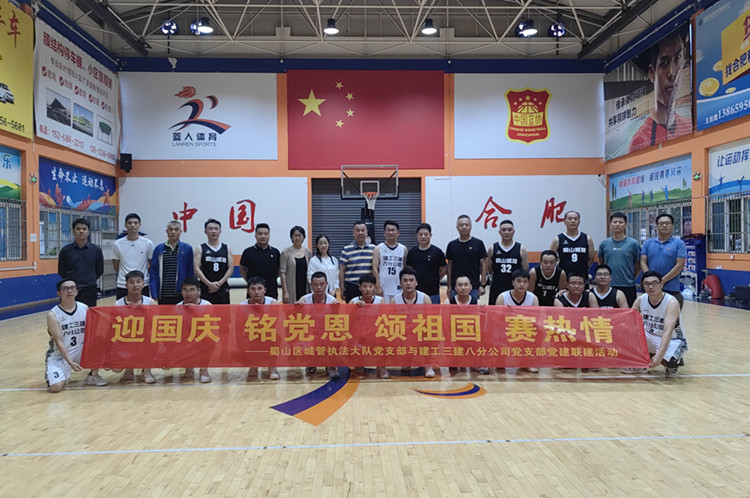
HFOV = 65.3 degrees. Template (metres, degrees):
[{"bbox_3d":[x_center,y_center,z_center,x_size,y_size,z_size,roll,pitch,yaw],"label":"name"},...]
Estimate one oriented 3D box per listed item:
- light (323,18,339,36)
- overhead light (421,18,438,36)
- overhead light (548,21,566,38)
[{"bbox_3d":[-1.230,-6.360,16.687,0.440,0.400,0.440,-1,1,-2],"label":"light"},{"bbox_3d":[1.572,-6.406,16.808,0.440,0.400,0.440,-1,1,-2],"label":"overhead light"},{"bbox_3d":[6.702,-8.070,21.500,0.600,0.600,0.400,-1,0,-3],"label":"overhead light"}]

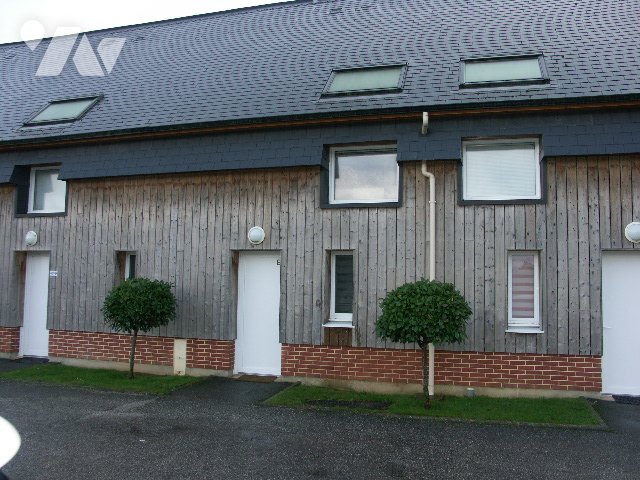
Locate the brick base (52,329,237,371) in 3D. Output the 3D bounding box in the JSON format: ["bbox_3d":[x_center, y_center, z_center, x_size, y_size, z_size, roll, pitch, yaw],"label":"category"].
[{"bbox_3d":[-3.291,1.952,9.658,3.740,0.500,0.200,0,-4,16],"label":"brick base"}]

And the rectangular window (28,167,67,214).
[{"bbox_3d":[-5.302,-0.988,10.559,1.080,0.940,0.080,0,-4,16],"label":"rectangular window"}]

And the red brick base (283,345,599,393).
[{"bbox_3d":[1.681,1.916,8.206,4.750,0.510,0.200,0,-4,16],"label":"red brick base"}]

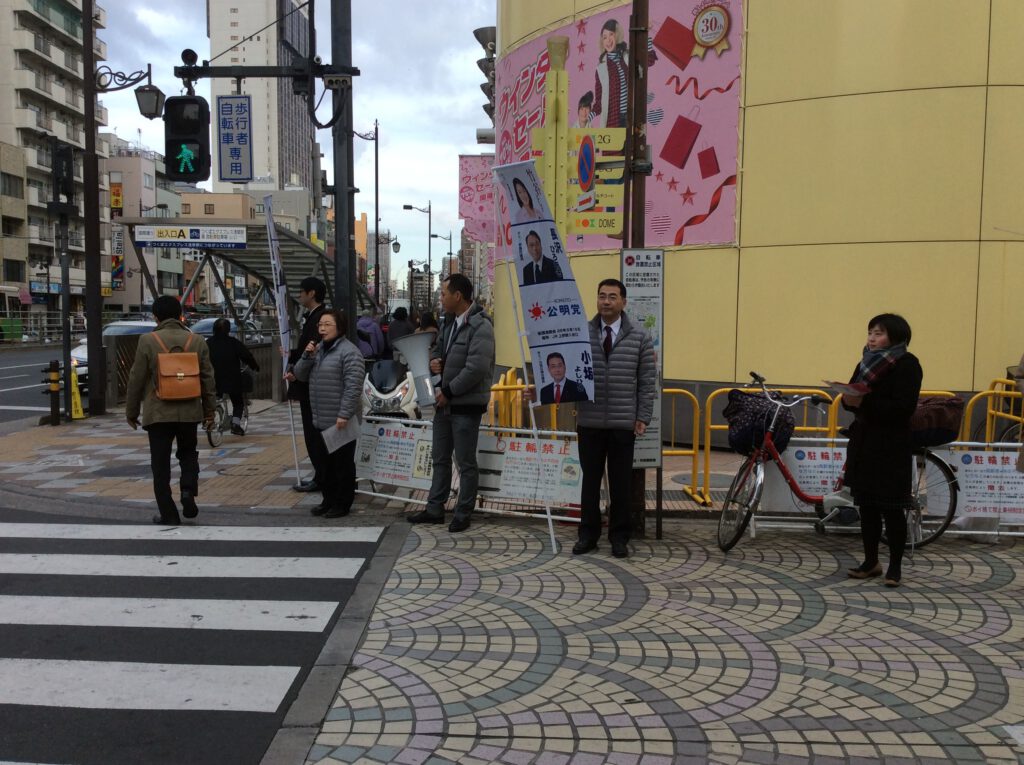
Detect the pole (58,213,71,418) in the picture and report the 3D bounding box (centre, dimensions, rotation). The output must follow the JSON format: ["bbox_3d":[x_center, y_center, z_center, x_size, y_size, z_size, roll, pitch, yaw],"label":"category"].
[{"bbox_3d":[-6.143,-0.921,13.000,0.110,2.850,0.110,0,4,0],"label":"pole"}]

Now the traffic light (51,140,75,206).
[{"bbox_3d":[-5.791,-2.706,12.179,0.220,0.800,0.330,0,4,0],"label":"traffic light"}]

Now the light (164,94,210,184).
[{"bbox_3d":[-2.781,-2.091,8.100,0.350,0.730,0.200,0,4,2],"label":"light"}]

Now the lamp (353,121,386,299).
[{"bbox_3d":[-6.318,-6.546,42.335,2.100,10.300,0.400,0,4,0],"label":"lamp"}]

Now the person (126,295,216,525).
[{"bbox_3d":[-2.478,0.189,6.880,0.600,1.660,0.460,-1,5,-18],"label":"person"}]

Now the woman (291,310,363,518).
[{"bbox_3d":[-1.382,0.222,7.120,0.430,1.550,0.500,-2,5,-37],"label":"woman"}]

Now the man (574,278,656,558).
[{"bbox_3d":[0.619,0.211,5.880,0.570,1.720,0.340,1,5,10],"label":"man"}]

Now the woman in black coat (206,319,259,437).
[{"bbox_3d":[-3.205,-0.074,10.800,0.520,1.320,0.640,1,4,5],"label":"woman in black coat"}]

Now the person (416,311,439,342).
[{"bbox_3d":[-1.219,-0.241,13.662,0.460,1.570,0.320,0,4,-3],"label":"person"}]

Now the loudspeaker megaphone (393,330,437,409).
[{"bbox_3d":[-0.636,-0.081,6.400,0.310,0.470,0.300,-10,-3,0],"label":"loudspeaker megaphone"}]

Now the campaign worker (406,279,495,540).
[{"bbox_3d":[-0.421,0.139,6.580,0.500,1.760,0.560,-2,4,-30],"label":"campaign worker"}]

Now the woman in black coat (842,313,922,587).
[{"bbox_3d":[2.144,0.376,5.470,0.400,1.560,0.460,-1,4,-25],"label":"woman in black coat"}]

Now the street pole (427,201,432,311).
[{"bbox_3d":[-6.118,-8.388,70.332,0.250,10.200,0.250,0,4,0],"label":"street pole"}]

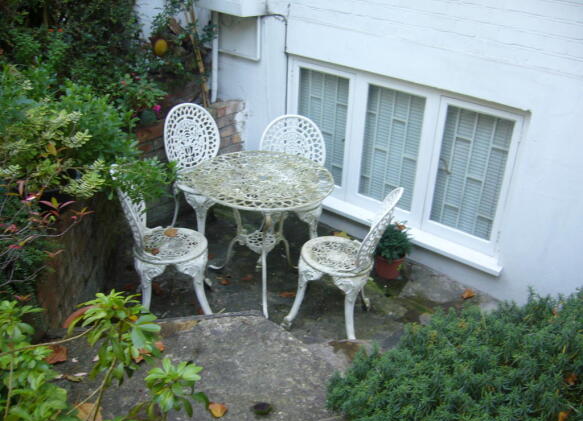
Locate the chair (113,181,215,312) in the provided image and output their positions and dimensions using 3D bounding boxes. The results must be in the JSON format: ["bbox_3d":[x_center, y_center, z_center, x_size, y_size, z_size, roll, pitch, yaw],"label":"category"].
[{"bbox_3d":[-0.684,0.163,3.206,0.482,0.859,0.429,-4,29,-12],"label":"chair"}]

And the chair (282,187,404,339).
[{"bbox_3d":[0.288,0.222,3.167,0.482,0.859,0.429,16,31,25],"label":"chair"}]

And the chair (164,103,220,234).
[{"bbox_3d":[-0.575,-0.240,3.977,0.429,0.859,0.482,-20,35,-35],"label":"chair"}]

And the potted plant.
[{"bbox_3d":[0.631,0.276,3.671,0.241,0.318,0.241,2,28,0],"label":"potted plant"}]

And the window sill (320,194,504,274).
[{"bbox_3d":[0.600,0.060,4.017,1.776,0.072,0.125,23,34,34],"label":"window sill"}]

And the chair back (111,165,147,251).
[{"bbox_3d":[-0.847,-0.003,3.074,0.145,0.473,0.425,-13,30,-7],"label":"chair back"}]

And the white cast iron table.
[{"bbox_3d":[-0.166,0.122,3.498,0.784,0.700,0.784,2,28,-1],"label":"white cast iron table"}]

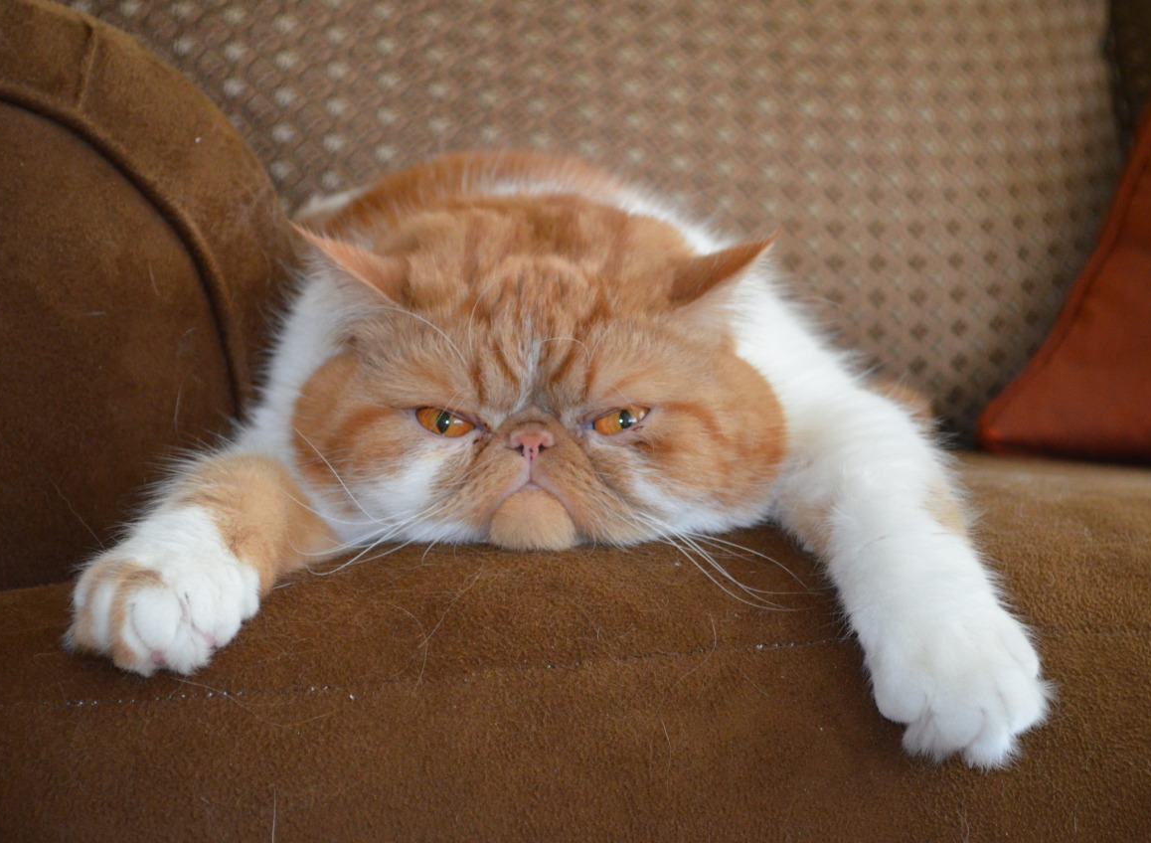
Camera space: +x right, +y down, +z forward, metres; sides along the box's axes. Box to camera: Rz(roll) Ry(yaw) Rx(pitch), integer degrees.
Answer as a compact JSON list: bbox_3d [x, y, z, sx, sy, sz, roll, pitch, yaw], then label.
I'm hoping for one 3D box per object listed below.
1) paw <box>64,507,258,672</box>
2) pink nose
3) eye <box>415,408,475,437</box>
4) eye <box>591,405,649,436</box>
[{"bbox_3d":[-0.120,0.049,0.740,0.049,0.040,0.056,1,17,15],"label":"paw"},{"bbox_3d":[-0.013,0.007,0.748,0.012,0.009,0.008,0,2,0],"label":"pink nose"},{"bbox_3d":[-0.039,0.000,0.765,0.018,0.009,0.010,1,3,6],"label":"eye"},{"bbox_3d":[0.014,0.000,0.765,0.017,0.009,0.010,-1,3,-6],"label":"eye"}]

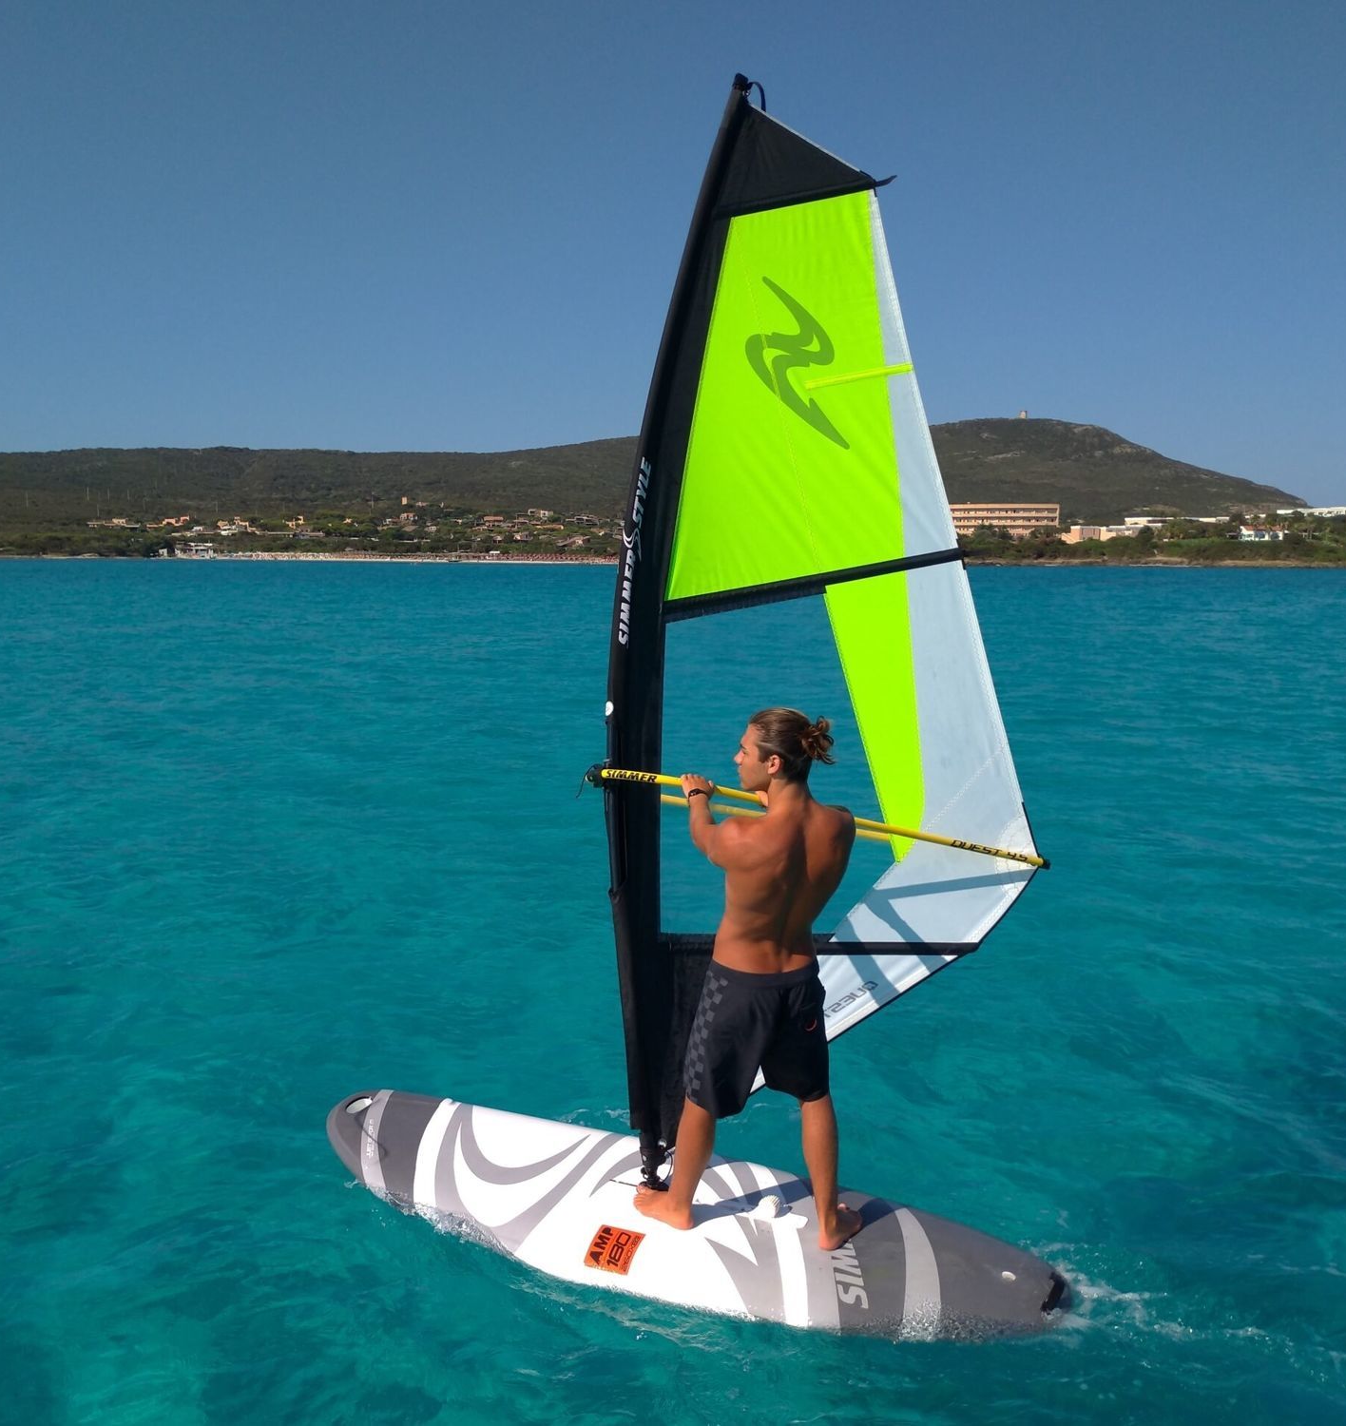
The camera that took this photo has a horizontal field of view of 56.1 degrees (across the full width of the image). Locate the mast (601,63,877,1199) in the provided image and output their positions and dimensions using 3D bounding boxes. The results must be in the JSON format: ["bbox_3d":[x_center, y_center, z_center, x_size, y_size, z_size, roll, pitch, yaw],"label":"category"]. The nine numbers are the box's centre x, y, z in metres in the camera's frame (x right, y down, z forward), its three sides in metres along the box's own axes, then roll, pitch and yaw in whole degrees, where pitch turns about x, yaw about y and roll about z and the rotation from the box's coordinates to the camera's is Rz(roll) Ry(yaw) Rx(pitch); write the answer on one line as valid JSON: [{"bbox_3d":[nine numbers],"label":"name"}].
[{"bbox_3d":[0.182,-0.323,4.609,0.790,4.070,0.200,7,-2,0],"label":"mast"}]

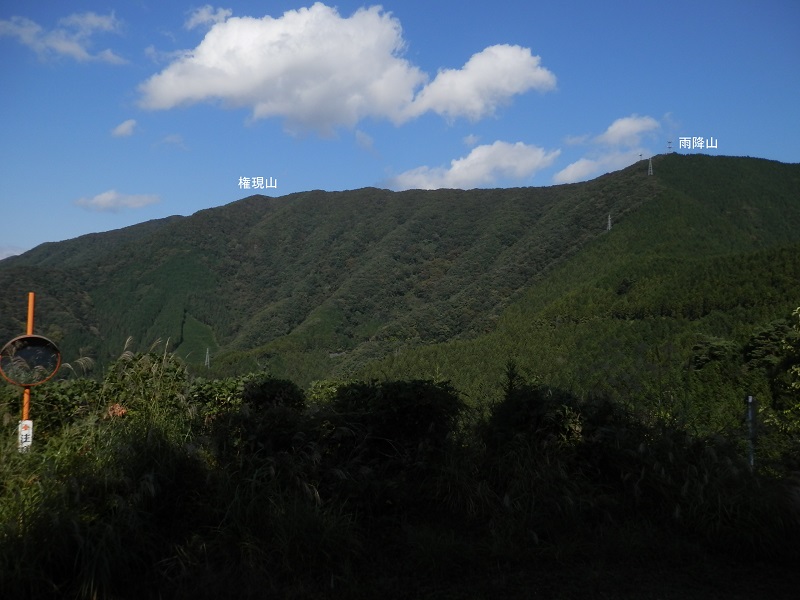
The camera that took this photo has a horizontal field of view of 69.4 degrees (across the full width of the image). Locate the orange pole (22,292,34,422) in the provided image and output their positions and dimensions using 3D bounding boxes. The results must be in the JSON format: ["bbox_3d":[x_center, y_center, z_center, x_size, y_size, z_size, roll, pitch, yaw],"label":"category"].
[{"bbox_3d":[-5.838,1.328,9.056,0.077,2.900,0.077,3,-4,-33],"label":"orange pole"}]

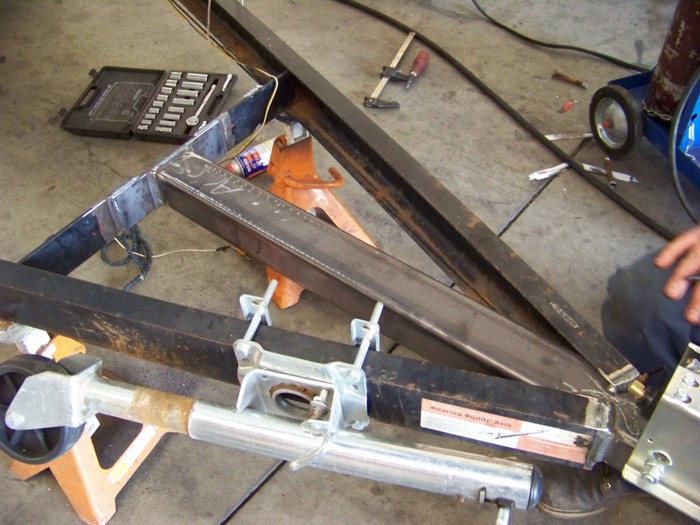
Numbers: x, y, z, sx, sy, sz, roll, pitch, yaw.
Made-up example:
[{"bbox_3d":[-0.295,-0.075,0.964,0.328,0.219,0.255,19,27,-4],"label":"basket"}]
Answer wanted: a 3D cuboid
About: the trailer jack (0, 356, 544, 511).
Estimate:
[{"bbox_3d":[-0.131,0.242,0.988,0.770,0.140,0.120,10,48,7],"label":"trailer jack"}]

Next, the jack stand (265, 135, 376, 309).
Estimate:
[{"bbox_3d":[-0.094,-0.128,1.624,0.265,0.335,0.220,-24,52,-22],"label":"jack stand"}]

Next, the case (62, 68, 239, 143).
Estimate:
[{"bbox_3d":[-0.574,-0.451,2.114,0.410,0.042,0.280,6,47,4],"label":"case"}]

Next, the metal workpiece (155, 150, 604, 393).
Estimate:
[{"bbox_3d":[0.019,0.033,1.154,0.828,0.072,0.083,28,52,23],"label":"metal workpiece"}]

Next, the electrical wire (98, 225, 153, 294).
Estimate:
[{"bbox_3d":[-0.520,-0.012,1.703,0.130,0.045,0.210,2,47,0],"label":"electrical wire"}]

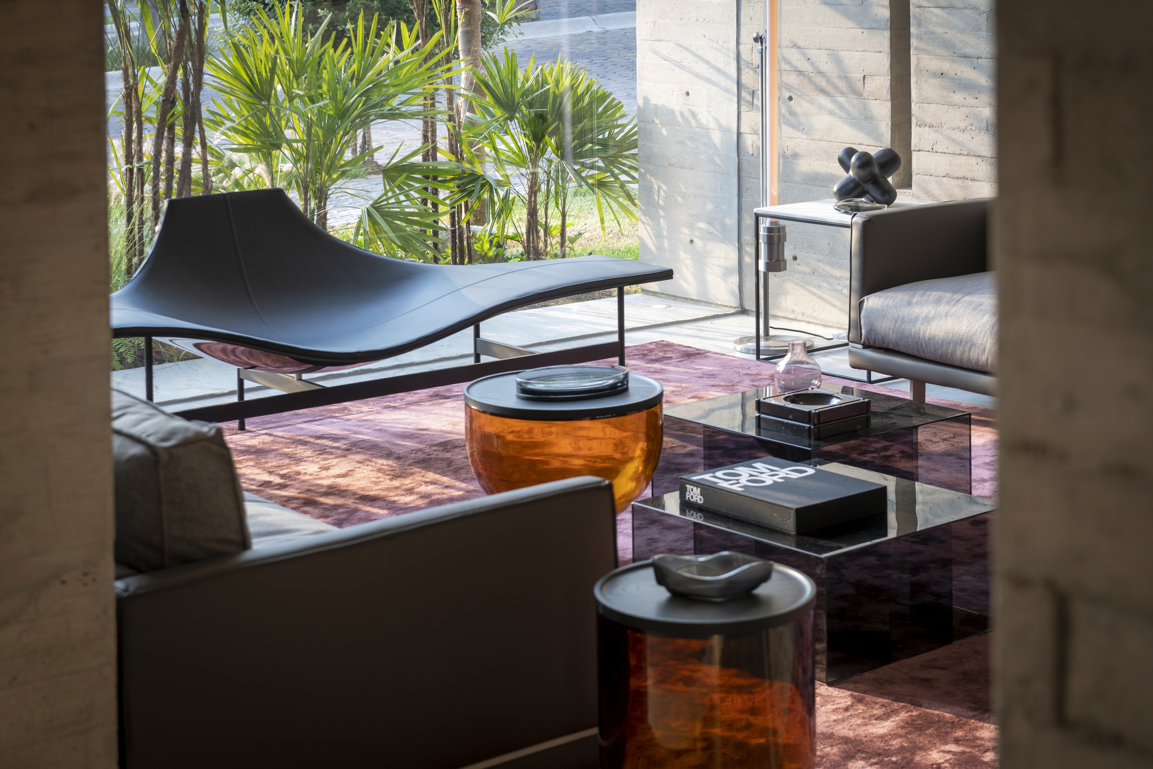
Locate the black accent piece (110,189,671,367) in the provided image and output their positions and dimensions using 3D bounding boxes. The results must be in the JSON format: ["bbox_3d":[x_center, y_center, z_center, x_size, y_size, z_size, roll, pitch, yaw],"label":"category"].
[{"bbox_3d":[-0.765,-0.337,7.172,2.100,0.510,0.820,-10,15,-36],"label":"black accent piece"}]

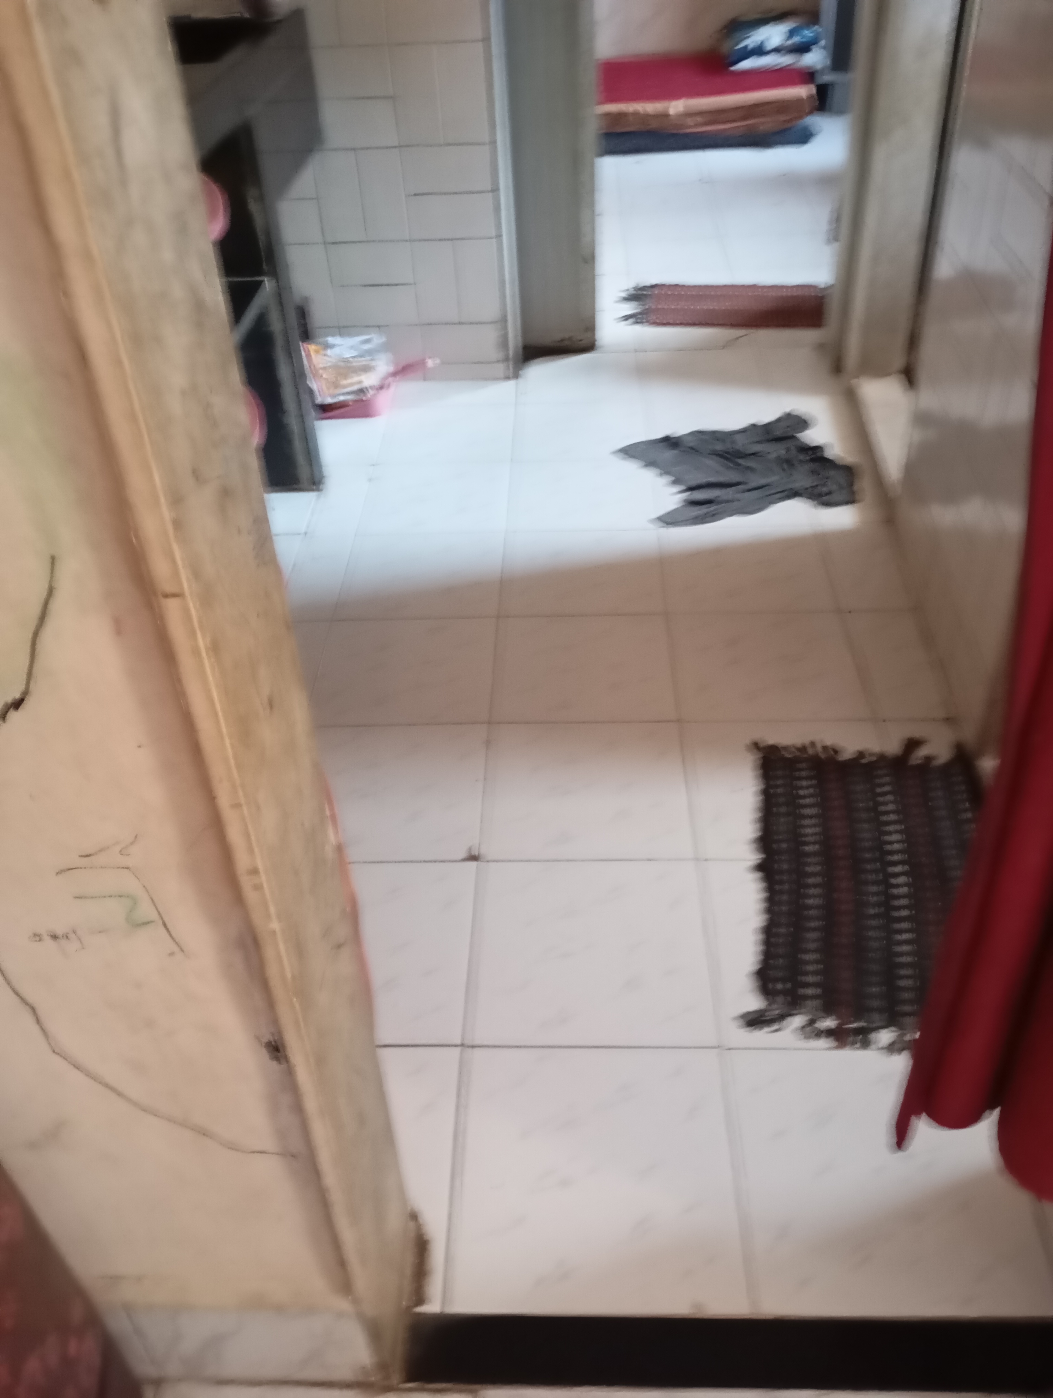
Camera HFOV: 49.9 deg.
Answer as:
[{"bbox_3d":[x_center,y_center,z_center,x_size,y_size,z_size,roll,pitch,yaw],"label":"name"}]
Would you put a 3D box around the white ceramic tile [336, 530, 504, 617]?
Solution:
[{"bbox_3d":[-0.199,-0.238,2.181,0.298,0.010,0.297,-1,39,3],"label":"white ceramic tile"}]

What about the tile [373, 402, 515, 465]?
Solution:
[{"bbox_3d":[-0.182,-0.616,2.645,0.298,0.010,0.297,-1,39,3],"label":"tile"}]

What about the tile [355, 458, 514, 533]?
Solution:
[{"bbox_3d":[-0.189,-0.425,2.402,0.300,0.010,0.300,-1,39,2],"label":"tile"}]

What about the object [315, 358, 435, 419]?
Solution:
[{"bbox_3d":[-0.361,-0.780,2.770,0.300,0.095,0.205,-1,39,2],"label":"object"}]

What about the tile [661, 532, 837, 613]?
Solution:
[{"bbox_3d":[0.413,-0.246,2.143,0.310,0.010,0.299,-1,39,3],"label":"tile"}]

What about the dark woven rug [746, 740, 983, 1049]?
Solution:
[{"bbox_3d":[0.472,0.237,1.526,0.320,0.012,0.510,4,39,8],"label":"dark woven rug"}]

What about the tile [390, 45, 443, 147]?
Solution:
[{"bbox_3d":[-0.240,-1.316,2.470,0.100,0.200,0.010,-1,39,2],"label":"tile"}]

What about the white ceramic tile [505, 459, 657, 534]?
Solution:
[{"bbox_3d":[0.116,-0.430,2.399,0.298,0.010,0.297,-1,39,3],"label":"white ceramic tile"}]

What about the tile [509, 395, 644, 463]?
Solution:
[{"bbox_3d":[0.123,-0.617,2.622,0.304,0.010,0.299,-1,39,3],"label":"tile"}]

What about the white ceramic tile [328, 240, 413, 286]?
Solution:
[{"bbox_3d":[-0.370,-1.038,2.698,0.200,0.100,0.010,-1,39,2],"label":"white ceramic tile"}]

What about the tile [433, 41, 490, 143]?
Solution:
[{"bbox_3d":[-0.134,-1.318,2.468,0.099,0.200,0.010,-1,39,3],"label":"tile"}]

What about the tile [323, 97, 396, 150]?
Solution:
[{"bbox_3d":[-0.386,-1.275,2.512,0.202,0.101,0.010,0,39,4],"label":"tile"}]

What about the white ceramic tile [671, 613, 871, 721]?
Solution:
[{"bbox_3d":[0.400,-0.055,1.910,0.300,0.010,0.300,-1,39,2],"label":"white ceramic tile"}]

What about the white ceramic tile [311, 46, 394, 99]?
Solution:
[{"bbox_3d":[-0.390,-1.353,2.448,0.202,0.101,0.010,0,39,4],"label":"white ceramic tile"}]

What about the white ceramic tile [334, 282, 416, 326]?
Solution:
[{"bbox_3d":[-0.369,-0.963,2.766,0.200,0.099,0.010,-1,39,3],"label":"white ceramic tile"}]

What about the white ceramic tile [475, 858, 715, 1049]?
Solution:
[{"bbox_3d":[0.082,0.324,1.462,0.304,0.010,0.299,-1,39,3],"label":"white ceramic tile"}]

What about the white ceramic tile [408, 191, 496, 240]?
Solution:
[{"bbox_3d":[-0.175,-1.122,2.630,0.200,0.099,0.010,-1,39,3],"label":"white ceramic tile"}]

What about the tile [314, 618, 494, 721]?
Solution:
[{"bbox_3d":[-0.205,-0.047,1.941,0.304,0.010,0.299,-1,39,3],"label":"tile"}]

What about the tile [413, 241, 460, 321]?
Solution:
[{"bbox_3d":[-0.219,-1.001,2.723,0.101,0.202,0.010,0,39,4],"label":"tile"}]

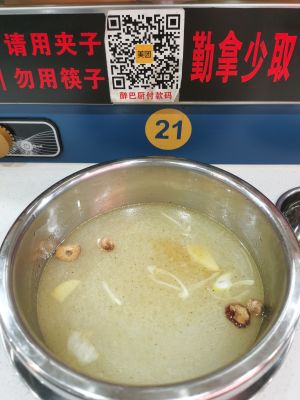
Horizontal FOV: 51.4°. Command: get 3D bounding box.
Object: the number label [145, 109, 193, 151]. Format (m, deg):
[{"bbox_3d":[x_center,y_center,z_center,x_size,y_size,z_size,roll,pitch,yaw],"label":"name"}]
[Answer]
[{"bbox_3d":[0.020,-0.076,0.342,0.051,0.051,0.003,1,42,1],"label":"number label"}]

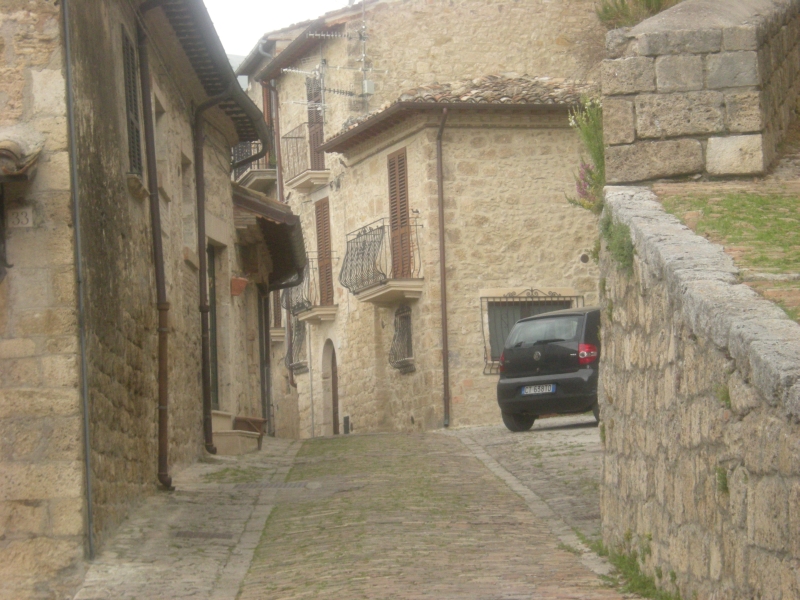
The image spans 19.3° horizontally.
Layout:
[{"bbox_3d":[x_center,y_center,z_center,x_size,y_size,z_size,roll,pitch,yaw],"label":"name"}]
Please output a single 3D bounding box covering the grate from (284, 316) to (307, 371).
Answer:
[{"bbox_3d":[-2.171,0.872,48.373,0.240,1.034,0.860,-1,-7,-19],"label":"grate"}]

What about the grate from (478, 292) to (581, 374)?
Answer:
[{"bbox_3d":[2.106,0.506,37.386,1.757,1.357,0.185,0,-7,-20],"label":"grate"}]

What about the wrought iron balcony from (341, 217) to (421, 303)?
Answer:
[{"bbox_3d":[-0.281,-0.675,38.106,0.709,1.028,1.768,0,-7,-20],"label":"wrought iron balcony"}]

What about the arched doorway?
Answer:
[{"bbox_3d":[-1.107,1.586,41.790,0.257,1.809,0.904,0,-7,-20],"label":"arched doorway"}]

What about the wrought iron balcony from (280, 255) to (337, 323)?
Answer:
[{"bbox_3d":[-1.807,-0.172,46.532,0.740,1.358,1.330,-1,-7,-19],"label":"wrought iron balcony"}]

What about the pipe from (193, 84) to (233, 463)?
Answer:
[{"bbox_3d":[-2.200,-0.369,28.721,0.470,4.458,0.120,-4,-6,5],"label":"pipe"}]

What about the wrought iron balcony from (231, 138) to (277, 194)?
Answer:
[{"bbox_3d":[-3.029,-2.926,49.576,0.650,1.050,1.350,0,-7,-20],"label":"wrought iron balcony"}]

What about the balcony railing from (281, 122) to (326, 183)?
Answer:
[{"bbox_3d":[-1.886,-2.922,47.020,0.470,0.923,1.480,-1,-7,-19],"label":"balcony railing"}]

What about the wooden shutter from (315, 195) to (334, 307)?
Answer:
[{"bbox_3d":[-1.377,-0.839,42.092,0.062,1.922,0.791,0,-7,-20],"label":"wooden shutter"}]

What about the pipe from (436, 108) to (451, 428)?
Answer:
[{"bbox_3d":[0.712,-0.518,36.929,0.113,5.016,0.329,0,-7,-20],"label":"pipe"}]

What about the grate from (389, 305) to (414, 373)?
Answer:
[{"bbox_3d":[0.003,0.630,38.078,0.185,1.120,0.771,0,-7,-20],"label":"grate"}]

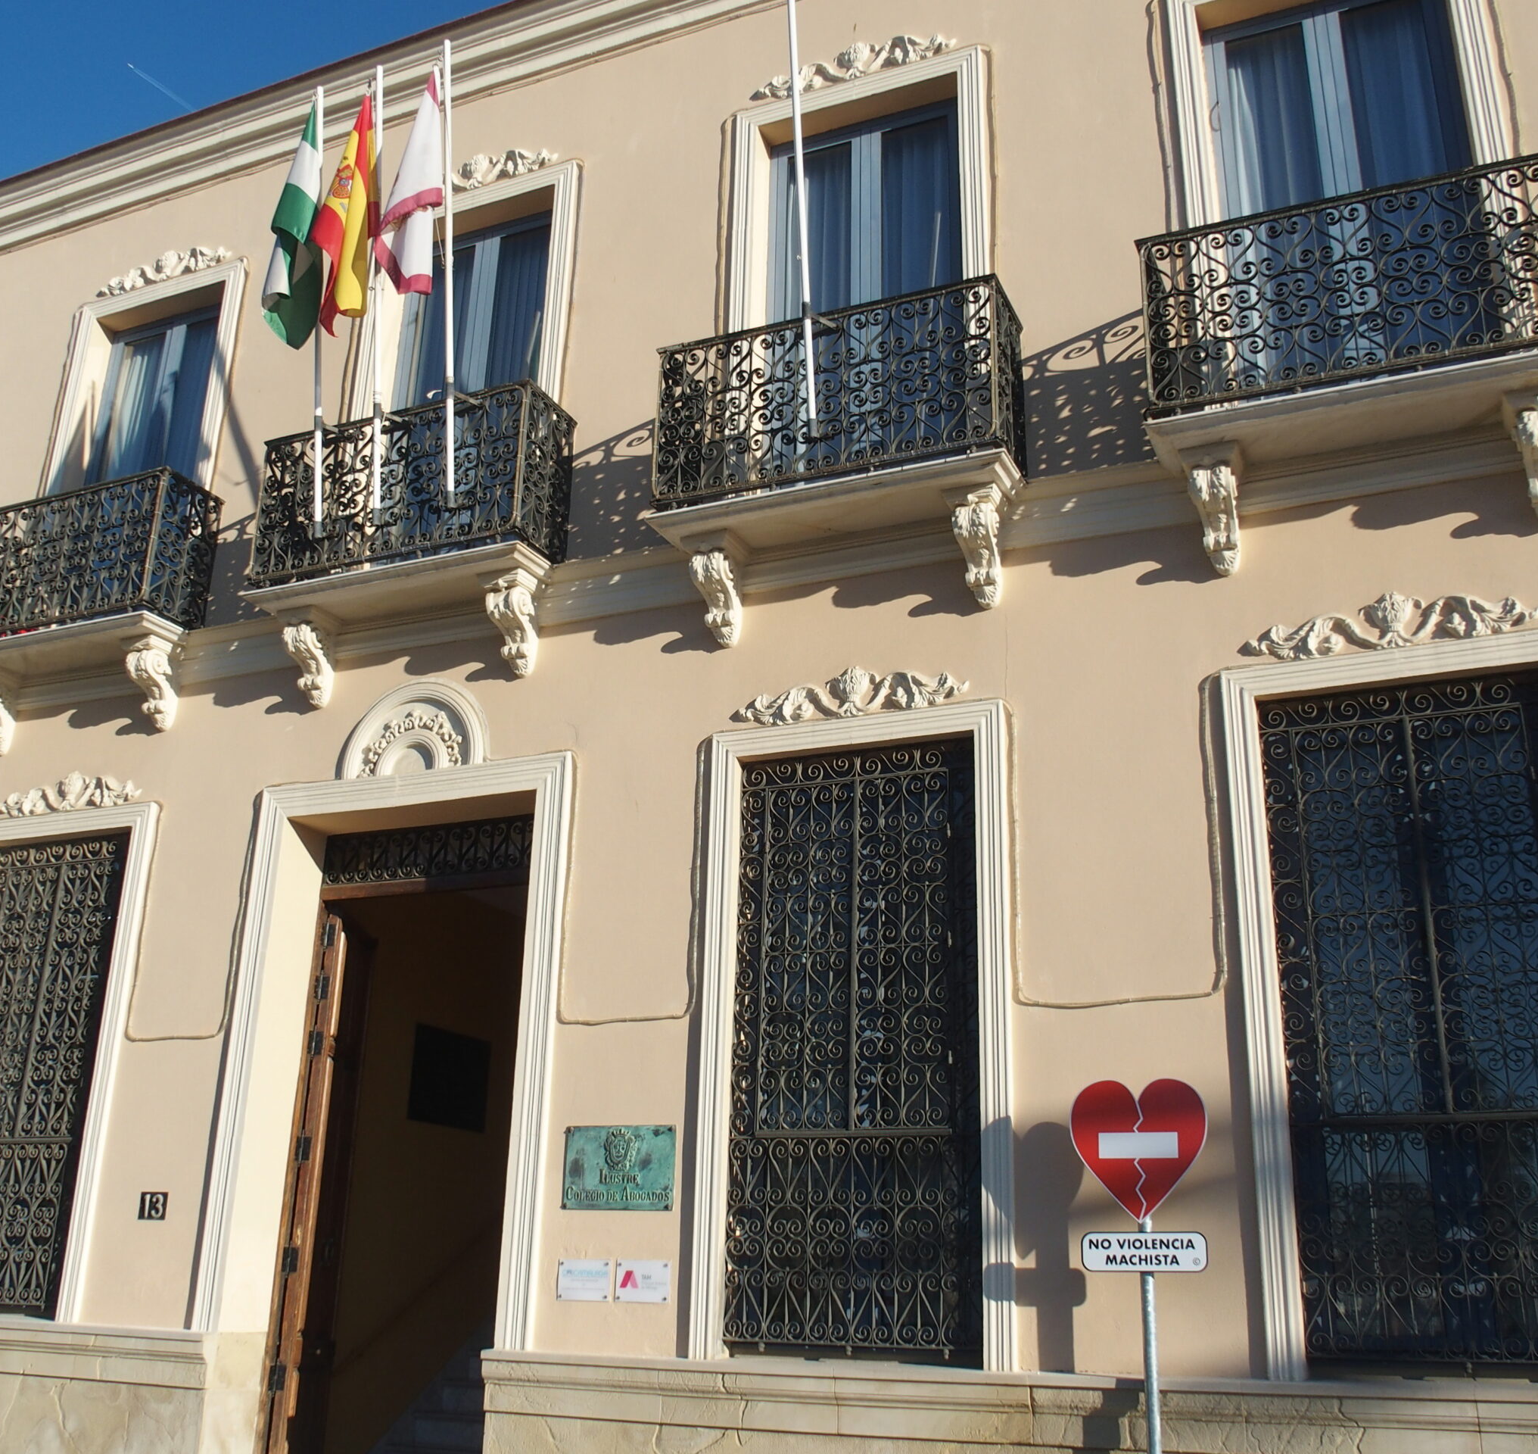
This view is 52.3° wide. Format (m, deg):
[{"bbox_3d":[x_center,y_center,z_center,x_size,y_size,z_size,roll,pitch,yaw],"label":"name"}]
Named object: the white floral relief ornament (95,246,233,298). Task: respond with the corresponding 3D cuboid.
[{"bbox_3d":[-4.559,-3.483,11.812,1.351,0.265,0.100,-7,-21,23],"label":"white floral relief ornament"}]

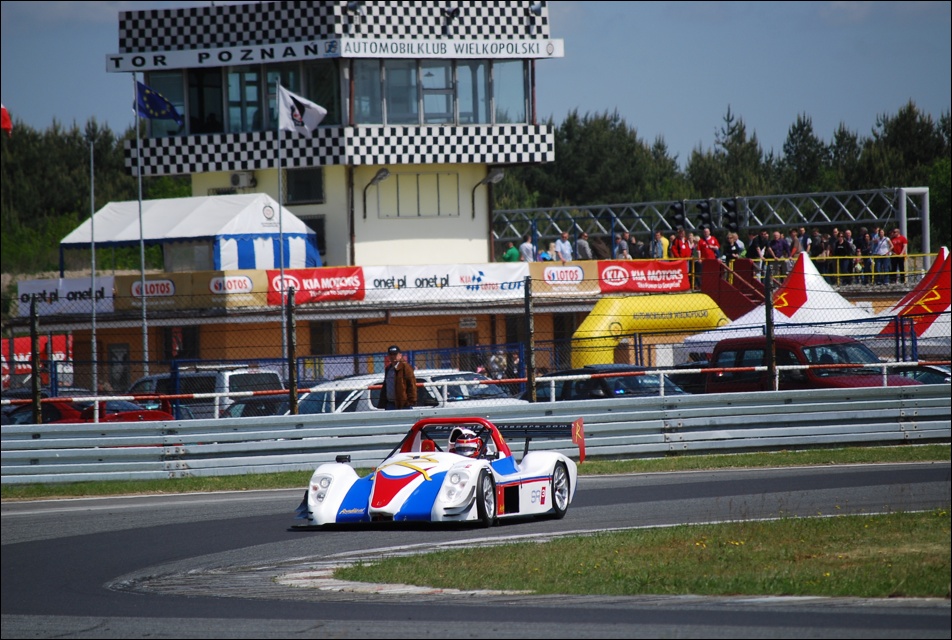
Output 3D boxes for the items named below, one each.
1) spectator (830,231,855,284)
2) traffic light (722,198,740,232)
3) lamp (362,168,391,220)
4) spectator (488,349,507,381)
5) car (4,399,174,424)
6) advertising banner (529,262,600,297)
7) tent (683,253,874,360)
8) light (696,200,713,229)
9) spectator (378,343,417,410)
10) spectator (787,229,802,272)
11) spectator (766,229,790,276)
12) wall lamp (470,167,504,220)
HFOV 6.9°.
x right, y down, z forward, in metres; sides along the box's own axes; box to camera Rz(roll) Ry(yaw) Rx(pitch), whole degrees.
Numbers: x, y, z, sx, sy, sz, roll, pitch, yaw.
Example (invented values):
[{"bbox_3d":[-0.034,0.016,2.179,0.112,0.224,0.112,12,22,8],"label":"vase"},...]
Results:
[{"bbox_3d":[11.474,-1.925,249.000,0.500,1.660,0.350,-2,0,3],"label":"spectator"},{"bbox_3d":[8.481,-3.469,264.000,0.450,1.130,0.400,-2,0,-31],"label":"traffic light"},{"bbox_3d":[-3.290,-4.171,264.300,1.100,1.680,0.320,-2,0,42],"label":"lamp"},{"bbox_3d":[0.581,1.595,215.000,0.500,1.700,0.350,-2,0,0],"label":"spectator"},{"bbox_3d":[-6.715,1.900,127.000,1.720,1.320,4.300,-2,0,-39],"label":"car"},{"bbox_3d":[2.699,-1.260,240.738,0.050,1.007,3.076,-2,0,45],"label":"advertising banner"},{"bbox_3d":[7.616,0.499,184.960,4.500,4.200,4.500,-2,0,14],"label":"tent"},{"bbox_3d":[7.642,-3.445,266.000,0.420,1.080,0.370,-2,0,-38],"label":"light"},{"bbox_3d":[-1.023,1.208,105.000,0.530,1.730,0.400,-2,0,27],"label":"spectator"},{"bbox_3d":[9.731,-1.894,243.000,0.520,1.750,0.450,-2,0,41],"label":"spectator"},{"bbox_3d":[9.365,-1.848,245.000,0.660,1.740,0.450,-2,0,7],"label":"spectator"},{"bbox_3d":[0.361,-3.810,239.000,1.150,1.520,0.300,-1,0,38],"label":"wall lamp"}]

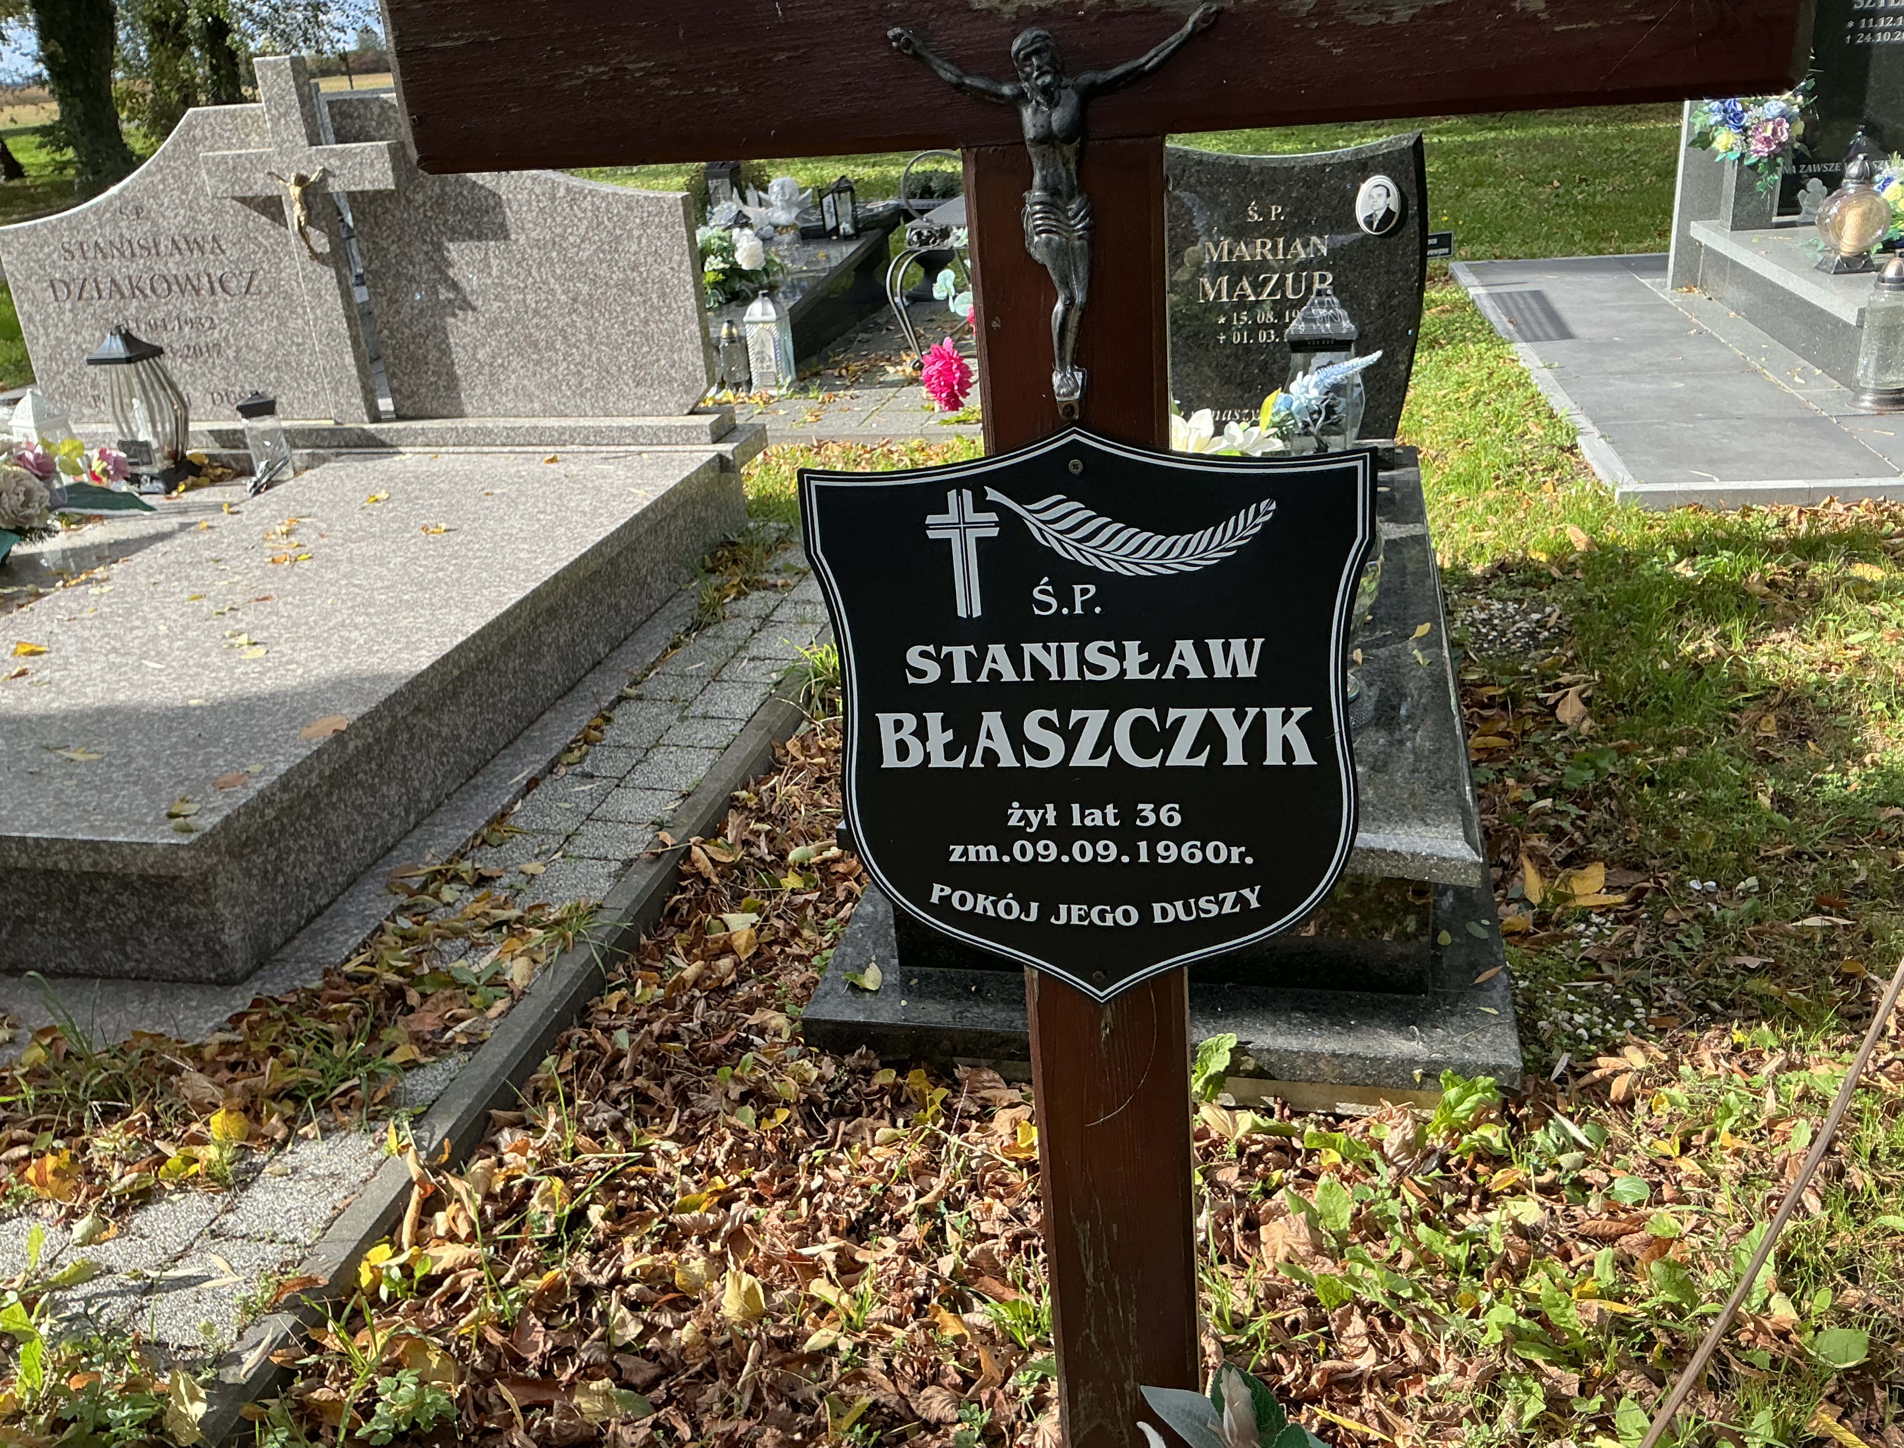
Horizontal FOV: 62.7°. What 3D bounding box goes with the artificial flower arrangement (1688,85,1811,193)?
[{"bbox_3d":[2.878,-2.153,5.650,0.380,0.420,0.300,2,24,12],"label":"artificial flower arrangement"}]

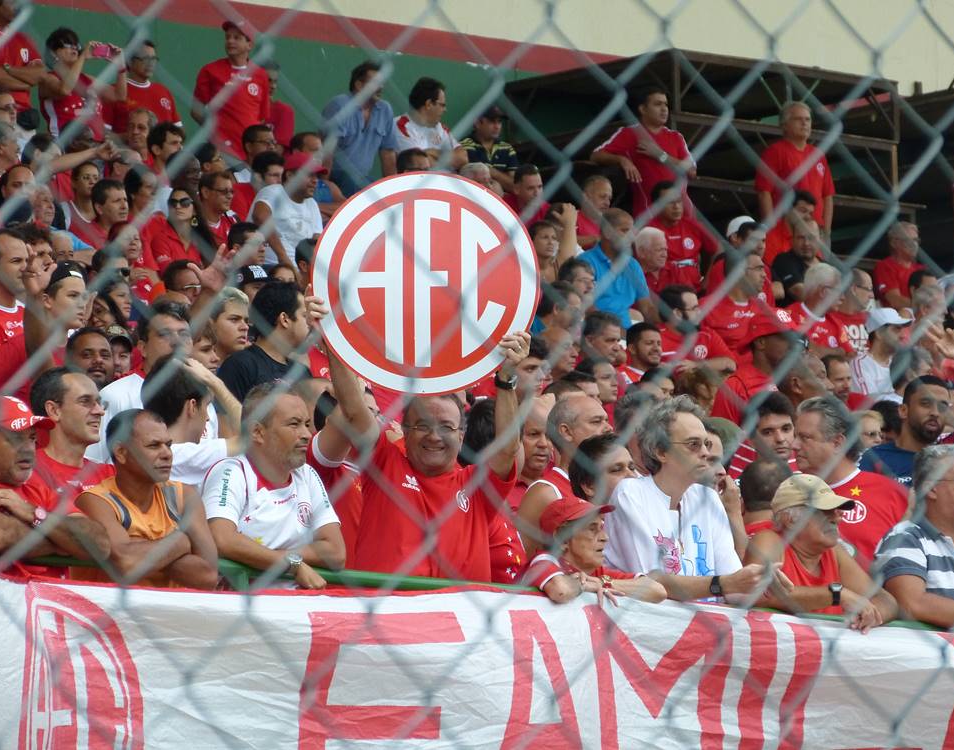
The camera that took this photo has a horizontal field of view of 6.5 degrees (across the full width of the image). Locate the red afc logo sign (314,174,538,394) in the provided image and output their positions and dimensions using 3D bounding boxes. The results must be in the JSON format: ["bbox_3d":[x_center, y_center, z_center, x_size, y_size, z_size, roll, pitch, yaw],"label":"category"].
[{"bbox_3d":[-0.138,-0.242,22.500,0.600,0.590,0.020,0,-3,2],"label":"red afc logo sign"}]

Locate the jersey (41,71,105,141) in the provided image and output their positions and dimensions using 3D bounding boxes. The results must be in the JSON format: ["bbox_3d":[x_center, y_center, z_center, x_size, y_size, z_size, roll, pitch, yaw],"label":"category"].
[{"bbox_3d":[-2.609,-1.702,54.464,0.420,0.550,0.280,6,-10,-38],"label":"jersey"}]

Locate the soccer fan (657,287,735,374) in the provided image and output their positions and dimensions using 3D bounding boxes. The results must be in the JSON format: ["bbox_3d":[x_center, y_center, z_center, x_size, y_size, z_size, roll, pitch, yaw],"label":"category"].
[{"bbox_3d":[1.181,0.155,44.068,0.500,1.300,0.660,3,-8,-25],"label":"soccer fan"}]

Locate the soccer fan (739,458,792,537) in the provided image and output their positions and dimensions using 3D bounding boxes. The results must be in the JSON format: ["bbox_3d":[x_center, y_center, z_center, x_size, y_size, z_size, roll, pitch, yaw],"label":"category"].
[{"bbox_3d":[0.912,1.034,26.298,0.500,1.550,0.380,-2,-8,12],"label":"soccer fan"}]

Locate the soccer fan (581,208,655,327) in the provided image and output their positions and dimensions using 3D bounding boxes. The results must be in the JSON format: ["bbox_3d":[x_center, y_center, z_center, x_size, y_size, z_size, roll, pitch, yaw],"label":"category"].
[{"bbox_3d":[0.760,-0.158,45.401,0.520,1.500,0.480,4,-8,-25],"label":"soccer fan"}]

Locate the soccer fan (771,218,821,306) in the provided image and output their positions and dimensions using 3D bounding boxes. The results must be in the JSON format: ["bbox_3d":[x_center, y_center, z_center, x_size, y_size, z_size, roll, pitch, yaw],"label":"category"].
[{"bbox_3d":[1.864,-0.209,48.209,0.520,1.380,0.550,4,-8,-25],"label":"soccer fan"}]

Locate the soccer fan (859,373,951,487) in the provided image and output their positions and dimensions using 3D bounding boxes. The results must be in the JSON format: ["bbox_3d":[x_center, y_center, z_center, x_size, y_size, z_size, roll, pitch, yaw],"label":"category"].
[{"bbox_3d":[1.433,0.853,27.678,0.530,1.720,0.340,4,-8,-28],"label":"soccer fan"}]

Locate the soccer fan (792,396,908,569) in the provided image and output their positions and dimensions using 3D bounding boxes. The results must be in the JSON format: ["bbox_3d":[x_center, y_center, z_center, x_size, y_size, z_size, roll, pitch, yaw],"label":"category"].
[{"bbox_3d":[1.117,0.917,25.675,0.530,1.720,0.340,-1,-7,5],"label":"soccer fan"}]

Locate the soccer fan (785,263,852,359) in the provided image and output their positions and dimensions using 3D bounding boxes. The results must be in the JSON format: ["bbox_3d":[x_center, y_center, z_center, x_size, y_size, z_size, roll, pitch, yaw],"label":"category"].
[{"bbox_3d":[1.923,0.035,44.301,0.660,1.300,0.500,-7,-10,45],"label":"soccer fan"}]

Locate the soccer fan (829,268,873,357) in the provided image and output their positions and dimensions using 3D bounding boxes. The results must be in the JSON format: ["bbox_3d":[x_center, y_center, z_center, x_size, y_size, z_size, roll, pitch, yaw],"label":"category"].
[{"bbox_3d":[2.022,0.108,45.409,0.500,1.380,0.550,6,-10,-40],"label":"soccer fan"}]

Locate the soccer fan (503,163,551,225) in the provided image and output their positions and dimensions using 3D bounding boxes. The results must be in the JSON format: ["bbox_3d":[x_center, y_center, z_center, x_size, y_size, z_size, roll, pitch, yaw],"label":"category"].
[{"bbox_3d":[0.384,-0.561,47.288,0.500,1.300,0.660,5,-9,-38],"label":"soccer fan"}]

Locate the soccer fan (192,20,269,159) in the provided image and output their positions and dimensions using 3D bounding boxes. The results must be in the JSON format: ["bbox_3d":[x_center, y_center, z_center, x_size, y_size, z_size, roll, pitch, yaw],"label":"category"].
[{"bbox_3d":[-1.621,-1.478,55.385,0.530,1.740,0.360,2,-8,-18],"label":"soccer fan"}]

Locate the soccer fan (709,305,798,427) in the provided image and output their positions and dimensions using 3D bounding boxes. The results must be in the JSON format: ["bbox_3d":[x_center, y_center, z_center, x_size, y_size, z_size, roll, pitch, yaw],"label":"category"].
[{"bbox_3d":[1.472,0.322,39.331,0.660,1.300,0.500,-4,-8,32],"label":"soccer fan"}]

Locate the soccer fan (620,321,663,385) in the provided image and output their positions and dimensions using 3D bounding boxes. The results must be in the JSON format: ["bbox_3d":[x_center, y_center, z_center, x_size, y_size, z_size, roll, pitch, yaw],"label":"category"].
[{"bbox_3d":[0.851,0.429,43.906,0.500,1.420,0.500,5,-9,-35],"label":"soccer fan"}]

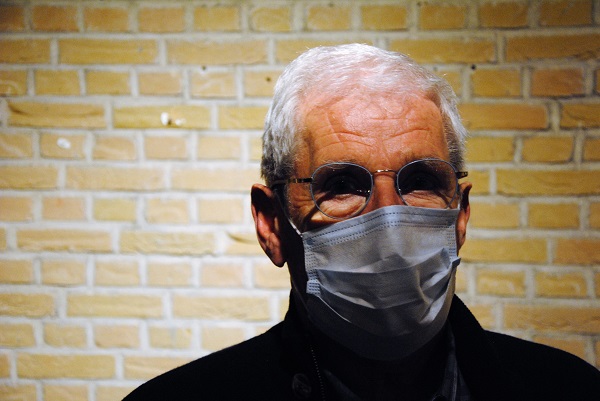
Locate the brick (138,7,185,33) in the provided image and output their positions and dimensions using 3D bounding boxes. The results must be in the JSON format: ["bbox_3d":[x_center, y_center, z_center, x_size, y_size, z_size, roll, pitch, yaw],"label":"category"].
[{"bbox_3d":[-0.275,-0.397,2.864,0.101,0.054,0.215,1,8,9],"label":"brick"}]

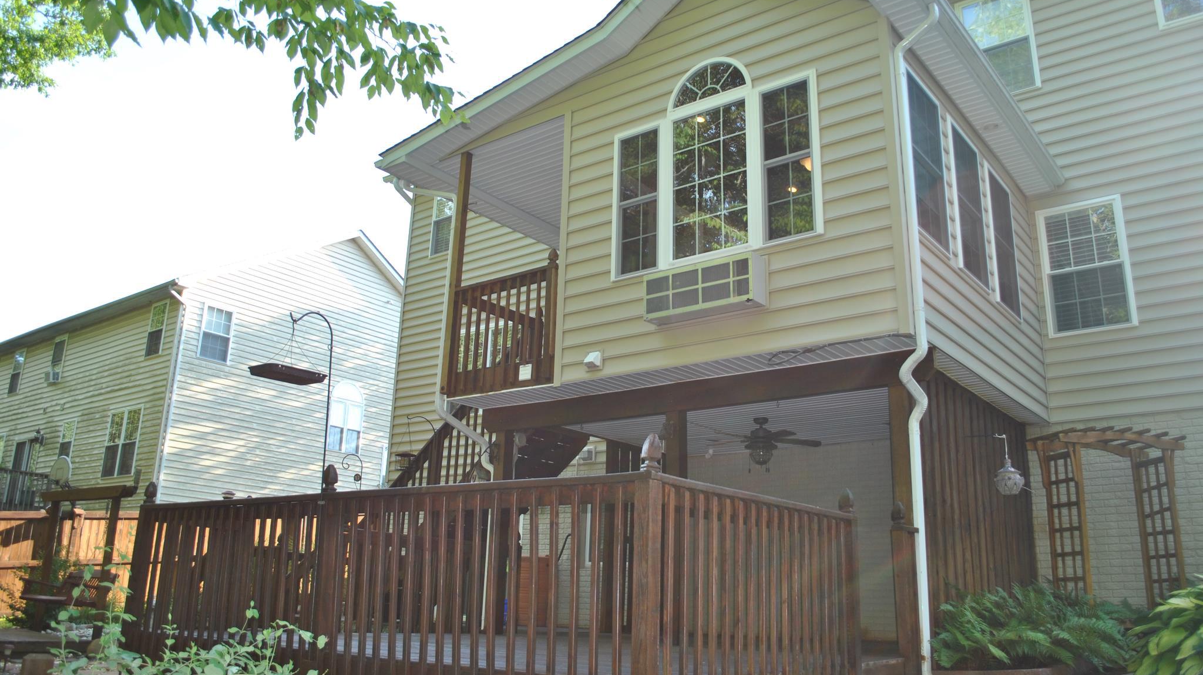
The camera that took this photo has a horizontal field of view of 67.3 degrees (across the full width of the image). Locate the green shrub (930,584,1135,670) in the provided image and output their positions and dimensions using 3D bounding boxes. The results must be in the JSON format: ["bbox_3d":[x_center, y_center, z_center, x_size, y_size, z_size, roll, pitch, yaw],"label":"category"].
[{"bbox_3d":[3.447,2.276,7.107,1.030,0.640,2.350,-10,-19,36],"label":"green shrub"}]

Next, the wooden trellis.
[{"bbox_3d":[4.922,1.910,8.604,1.360,2.060,0.660,5,-16,-13],"label":"wooden trellis"}]

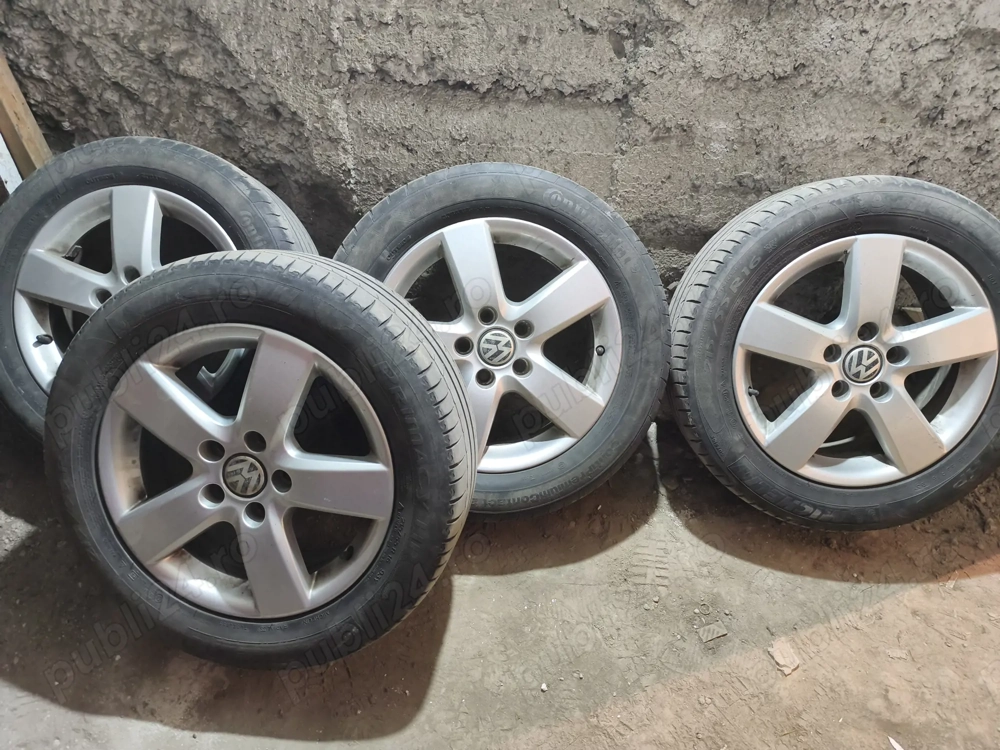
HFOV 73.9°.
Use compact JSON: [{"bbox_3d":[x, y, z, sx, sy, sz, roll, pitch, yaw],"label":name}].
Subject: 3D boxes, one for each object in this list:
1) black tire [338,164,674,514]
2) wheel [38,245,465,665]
[{"bbox_3d":[-0.013,-0.060,1.257,0.643,0.643,0.224,-3,10,-5],"label":"black tire"},{"bbox_3d":[-0.357,0.130,1.049,0.643,0.643,0.224,6,11,5],"label":"wheel"}]

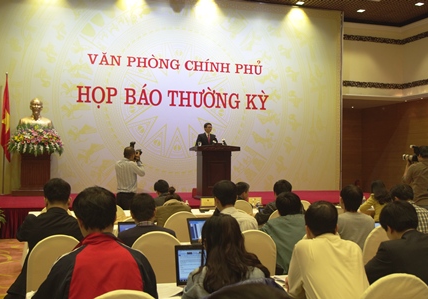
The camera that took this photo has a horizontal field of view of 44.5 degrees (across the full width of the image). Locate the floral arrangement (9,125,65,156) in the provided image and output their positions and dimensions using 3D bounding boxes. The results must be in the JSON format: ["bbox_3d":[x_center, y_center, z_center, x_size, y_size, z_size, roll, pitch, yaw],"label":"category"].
[{"bbox_3d":[-4.030,-0.211,11.850,1.200,0.730,0.620,1,-1,-17],"label":"floral arrangement"}]

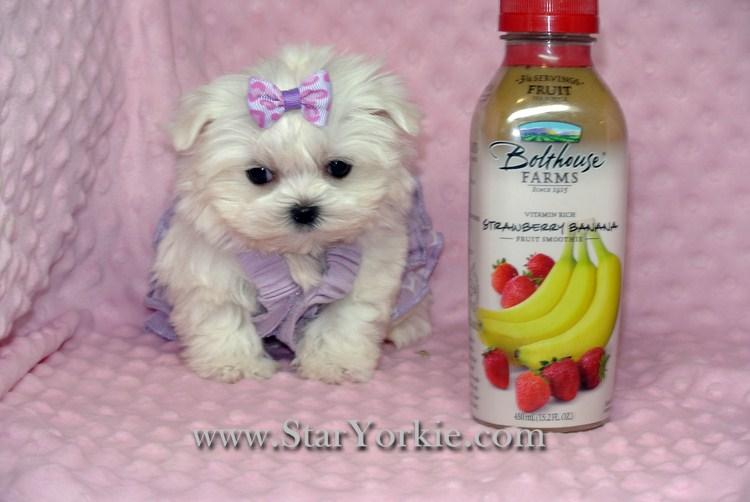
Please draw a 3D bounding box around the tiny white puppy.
[{"bbox_3d":[-0.039,-0.024,0.840,0.143,0.154,0.170,0,5,0],"label":"tiny white puppy"}]

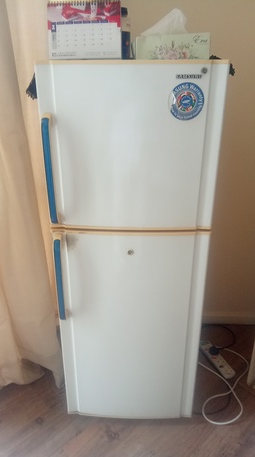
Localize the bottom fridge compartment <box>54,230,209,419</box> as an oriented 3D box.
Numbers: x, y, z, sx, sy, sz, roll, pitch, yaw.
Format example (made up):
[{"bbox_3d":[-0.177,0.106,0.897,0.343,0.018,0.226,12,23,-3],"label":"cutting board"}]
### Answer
[{"bbox_3d":[0.022,0.329,1.804,0.580,0.980,0.610,1,25,2],"label":"bottom fridge compartment"}]

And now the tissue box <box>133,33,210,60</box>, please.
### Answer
[{"bbox_3d":[0.150,-0.577,1.182,0.226,0.076,0.115,4,25,9],"label":"tissue box"}]

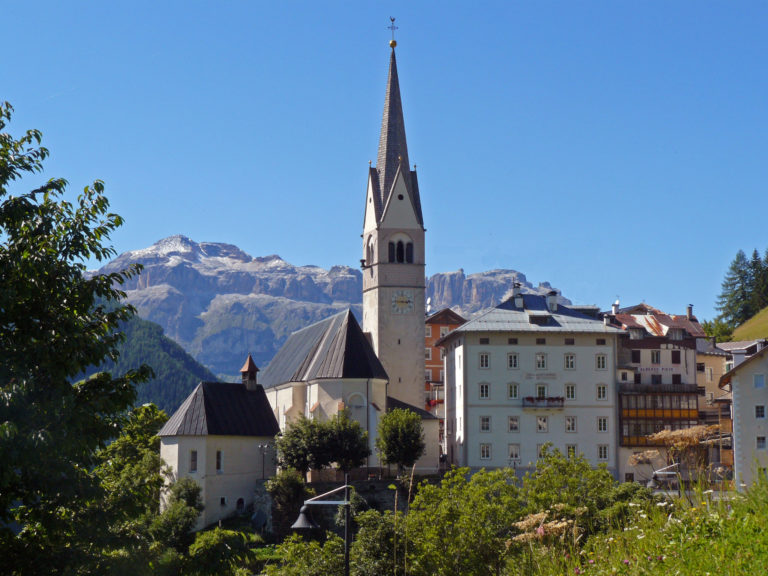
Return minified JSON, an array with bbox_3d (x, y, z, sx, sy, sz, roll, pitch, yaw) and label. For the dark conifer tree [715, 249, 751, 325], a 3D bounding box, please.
[{"bbox_3d":[67.540,0.000,282.164,7.000,15.400,6.800,0,-7,0],"label":"dark conifer tree"}]

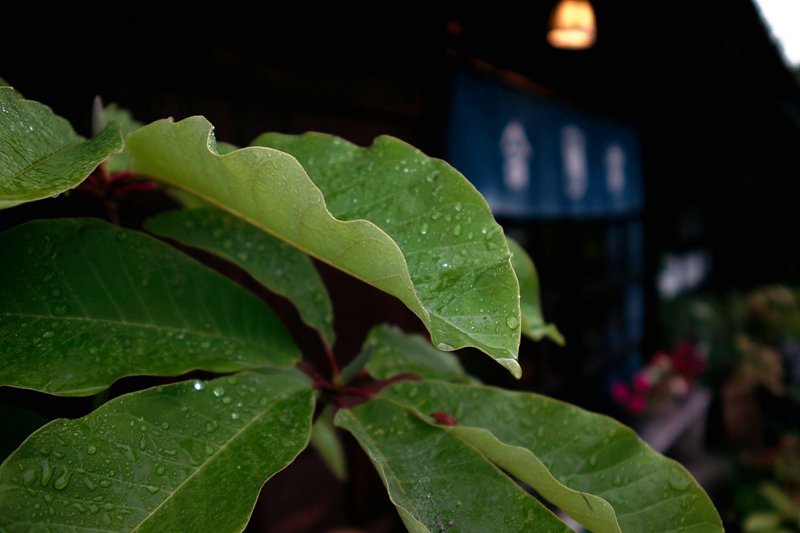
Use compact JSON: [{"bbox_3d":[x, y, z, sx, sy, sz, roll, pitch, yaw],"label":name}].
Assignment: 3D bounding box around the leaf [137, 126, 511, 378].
[{"bbox_3d":[-0.031,-0.038,0.523,0.281,0.074,0.107,26,14,25],"label":"leaf"}]

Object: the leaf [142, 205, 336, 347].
[{"bbox_3d":[-0.106,-0.008,0.663,0.196,0.030,0.073,31,31,27],"label":"leaf"}]

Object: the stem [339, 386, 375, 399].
[{"bbox_3d":[-0.028,0.082,0.593,0.025,0.005,0.005,8,0,26],"label":"stem"}]

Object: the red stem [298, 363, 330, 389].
[{"bbox_3d":[-0.056,0.072,0.598,0.025,0.005,0.005,37,0,-12],"label":"red stem"}]

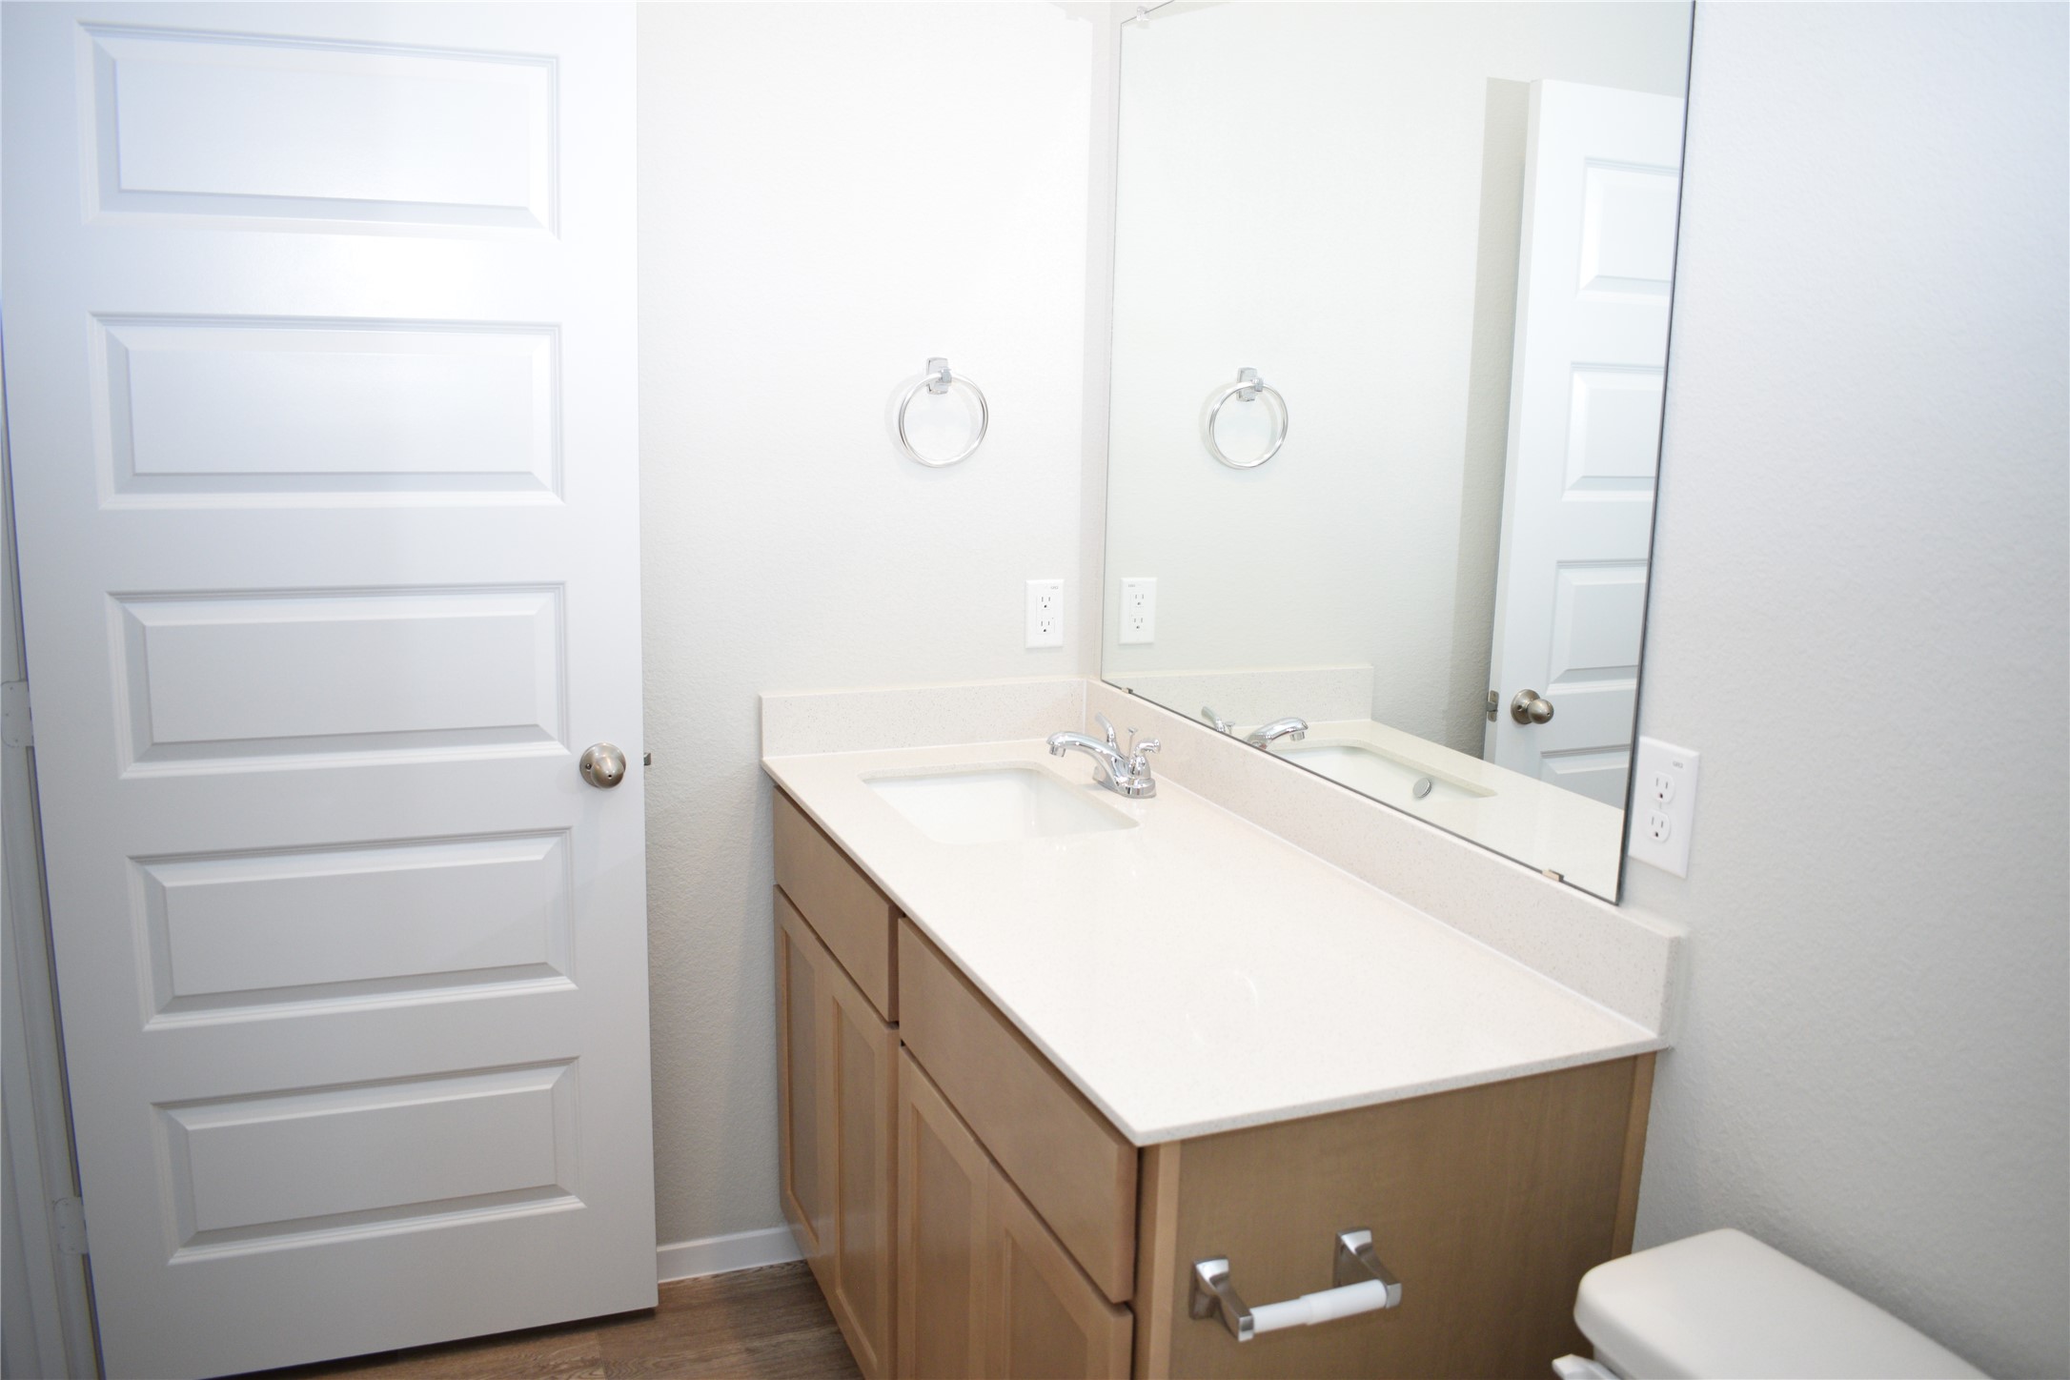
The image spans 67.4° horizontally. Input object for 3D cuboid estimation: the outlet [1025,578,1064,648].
[{"bbox_3d":[0.017,-0.128,2.623,0.070,0.114,0.008,-3,12,-22],"label":"outlet"}]

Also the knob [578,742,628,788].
[{"bbox_3d":[-0.616,0.114,2.220,0.066,0.066,0.072,-3,12,-23],"label":"knob"}]

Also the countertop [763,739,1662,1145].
[{"bbox_3d":[0.086,0.228,1.979,0.573,0.016,1.355,-3,12,-22],"label":"countertop"}]

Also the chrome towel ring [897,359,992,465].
[{"bbox_3d":[-0.144,-0.439,2.464,0.154,0.179,0.058,-3,12,-22],"label":"chrome towel ring"}]

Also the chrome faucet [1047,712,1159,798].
[{"bbox_3d":[0.095,0.104,2.319,0.176,0.102,0.206,-3,12,-22],"label":"chrome faucet"}]

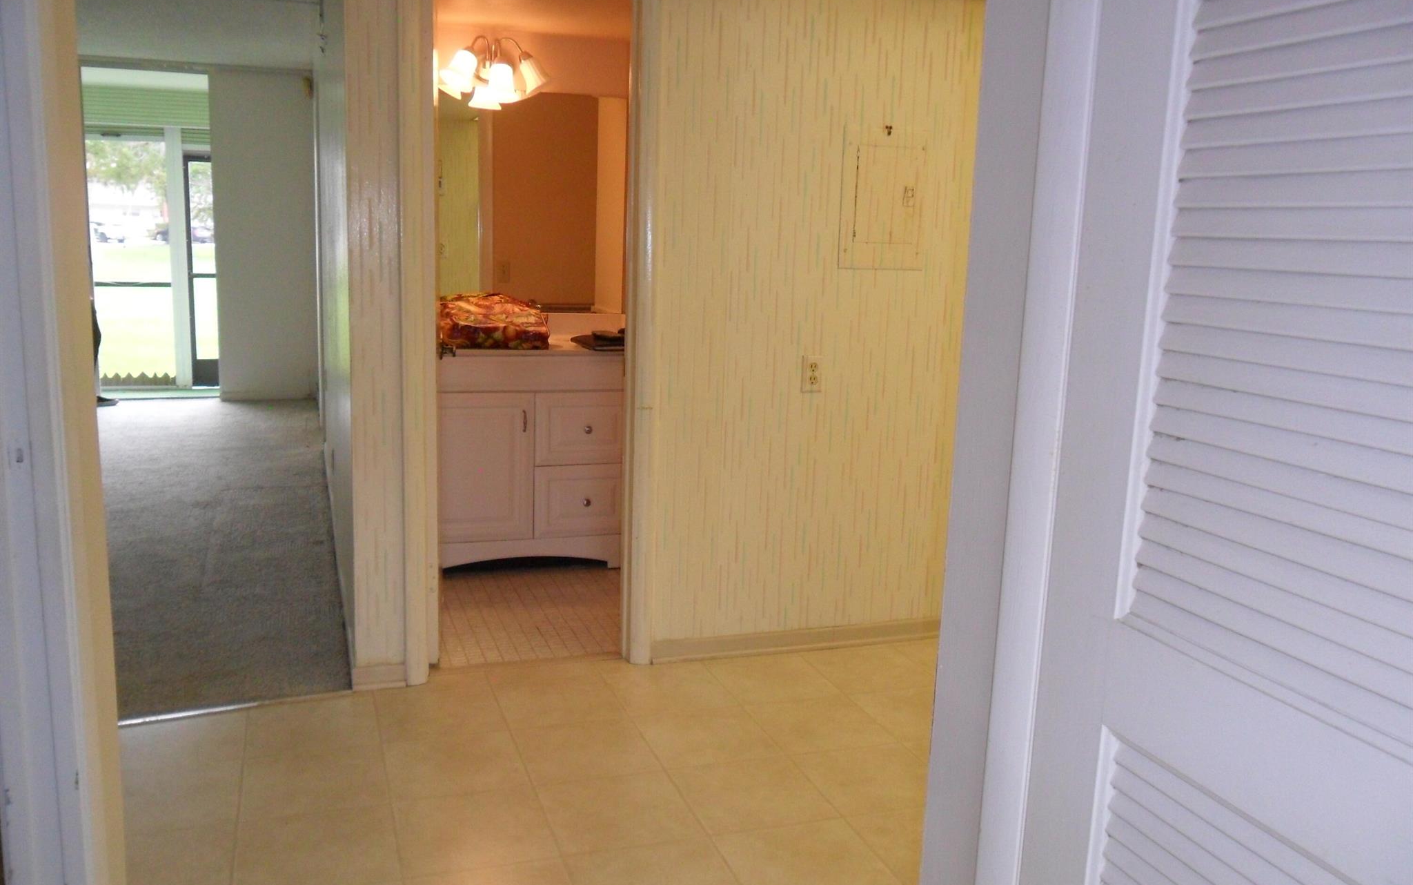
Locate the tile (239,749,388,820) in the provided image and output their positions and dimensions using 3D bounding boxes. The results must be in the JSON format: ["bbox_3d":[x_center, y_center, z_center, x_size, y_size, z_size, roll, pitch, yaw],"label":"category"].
[{"bbox_3d":[-0.940,0.822,2.662,0.331,0.010,0.330,-2,10,-19],"label":"tile"}]

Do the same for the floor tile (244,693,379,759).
[{"bbox_3d":[-1.049,0.767,2.969,0.331,0.010,0.330,-2,10,-19],"label":"floor tile"}]

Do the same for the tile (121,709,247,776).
[{"bbox_3d":[-1.358,0.773,2.849,0.328,0.012,0.328,-2,10,-19],"label":"tile"}]

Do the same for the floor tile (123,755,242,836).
[{"bbox_3d":[-1.249,0.828,2.542,0.328,0.012,0.328,-2,10,-19],"label":"floor tile"}]

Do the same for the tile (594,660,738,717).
[{"bbox_3d":[-0.111,0.739,3.286,0.328,0.012,0.328,-2,10,-19],"label":"tile"}]

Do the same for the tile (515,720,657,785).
[{"bbox_3d":[-0.314,0.803,2.870,0.328,0.012,0.328,-2,10,-19],"label":"tile"}]

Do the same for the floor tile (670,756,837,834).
[{"bbox_3d":[0.107,0.850,2.672,0.328,0.012,0.328,-2,10,-19],"label":"floor tile"}]

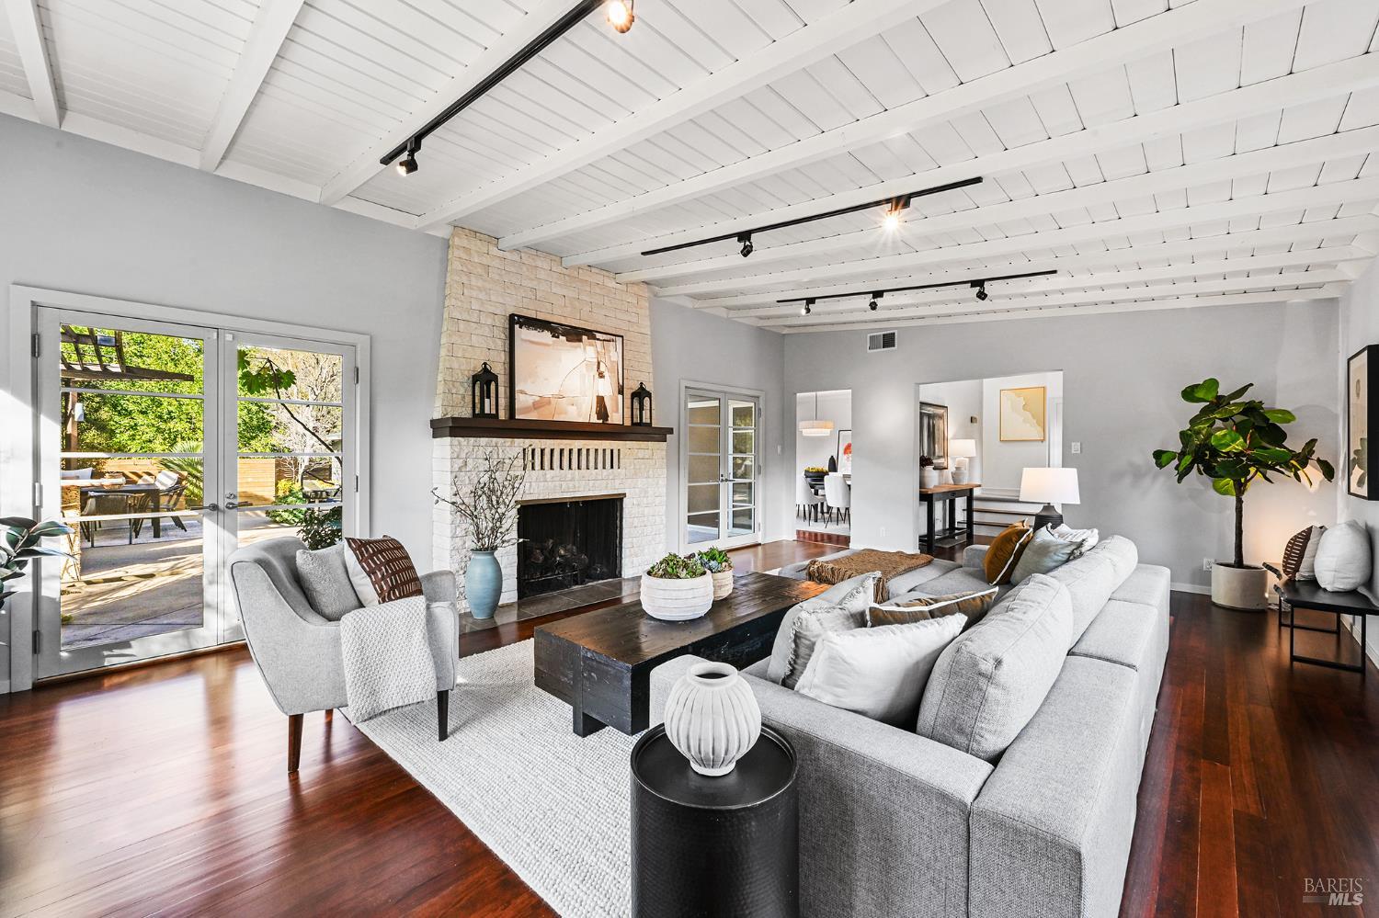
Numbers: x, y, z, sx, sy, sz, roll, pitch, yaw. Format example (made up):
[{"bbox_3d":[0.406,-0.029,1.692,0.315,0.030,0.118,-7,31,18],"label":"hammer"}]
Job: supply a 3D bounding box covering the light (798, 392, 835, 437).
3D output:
[{"bbox_3d":[2.258,-0.826,9.498,0.600,0.880,0.600,0,0,0],"label":"light"}]

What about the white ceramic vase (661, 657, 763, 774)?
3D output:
[{"bbox_3d":[0.053,0.598,1.231,0.220,0.218,0.220,0,0,0],"label":"white ceramic vase"}]

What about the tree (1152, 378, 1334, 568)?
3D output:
[{"bbox_3d":[4.392,0.121,4.300,1.020,1.560,0.780,0,0,43],"label":"tree"}]

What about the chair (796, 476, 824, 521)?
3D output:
[{"bbox_3d":[2.100,0.773,9.751,0.570,0.880,0.530,0,0,-22],"label":"chair"}]

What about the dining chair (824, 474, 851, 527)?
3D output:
[{"bbox_3d":[2.680,0.774,9.331,0.530,0.890,0.580,0,0,41],"label":"dining chair"}]

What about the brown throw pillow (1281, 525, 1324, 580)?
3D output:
[{"bbox_3d":[4.322,0.635,3.739,0.430,0.420,0.160,0,12,-34],"label":"brown throw pillow"}]

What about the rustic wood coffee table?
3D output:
[{"bbox_3d":[0.102,1.010,2.992,0.700,0.395,1.750,0,0,43],"label":"rustic wood coffee table"}]

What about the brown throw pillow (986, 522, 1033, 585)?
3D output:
[{"bbox_3d":[2.017,0.583,3.389,0.170,0.460,0.470,34,16,25],"label":"brown throw pillow"}]

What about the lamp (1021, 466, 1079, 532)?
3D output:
[{"bbox_3d":[2.841,0.377,4.221,0.410,0.620,0.410,0,0,43],"label":"lamp"}]

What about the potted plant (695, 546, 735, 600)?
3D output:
[{"bbox_3d":[0.139,0.668,3.201,0.262,0.305,0.262,0,0,0],"label":"potted plant"}]

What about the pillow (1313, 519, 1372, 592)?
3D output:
[{"bbox_3d":[4.324,0.632,3.550,0.200,0.470,0.480,15,11,43],"label":"pillow"}]

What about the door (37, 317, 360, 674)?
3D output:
[{"bbox_3d":[-3.031,0.181,3.469,0.070,2.040,1.530,0,0,44],"label":"door"}]

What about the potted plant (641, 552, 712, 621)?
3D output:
[{"bbox_3d":[-0.067,0.664,2.861,0.385,0.315,0.385,0,0,0],"label":"potted plant"}]

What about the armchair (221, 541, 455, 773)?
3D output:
[{"bbox_3d":[-1.507,0.802,2.499,0.785,0.857,0.730,0,0,-22],"label":"armchair"}]

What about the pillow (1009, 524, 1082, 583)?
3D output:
[{"bbox_3d":[2.135,0.598,3.333,0.160,0.470,0.470,44,12,12],"label":"pillow"}]

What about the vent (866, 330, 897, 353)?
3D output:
[{"bbox_3d":[2.417,-1.473,6.726,0.385,0.228,0.030,0,0,43],"label":"vent"}]

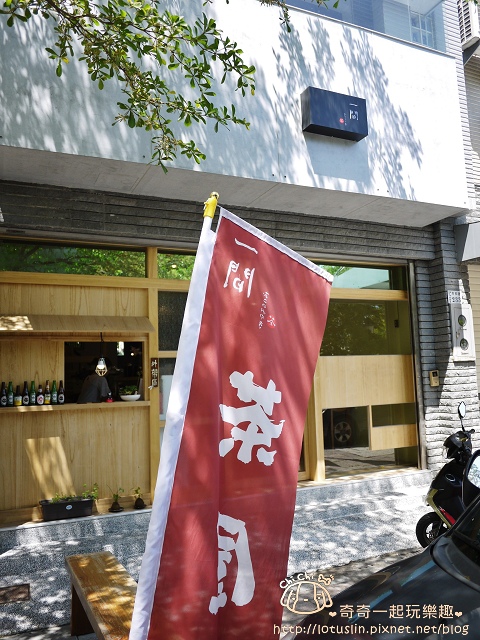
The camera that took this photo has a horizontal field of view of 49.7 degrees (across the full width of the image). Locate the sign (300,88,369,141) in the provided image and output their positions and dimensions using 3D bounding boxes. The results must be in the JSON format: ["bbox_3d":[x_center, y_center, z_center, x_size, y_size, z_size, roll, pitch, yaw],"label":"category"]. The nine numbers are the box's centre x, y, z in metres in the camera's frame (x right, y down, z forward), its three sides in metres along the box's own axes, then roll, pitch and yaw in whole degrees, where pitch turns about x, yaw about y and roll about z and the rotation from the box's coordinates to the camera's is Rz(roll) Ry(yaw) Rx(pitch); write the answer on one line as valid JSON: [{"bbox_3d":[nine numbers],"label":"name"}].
[{"bbox_3d":[0.971,-2.089,5.285,0.672,0.387,0.169,1,-6,-23],"label":"sign"}]

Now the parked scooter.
[{"bbox_3d":[2.222,1.263,4.066,1.750,1.200,0.680,-3,-6,19],"label":"parked scooter"}]

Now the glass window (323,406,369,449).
[{"bbox_3d":[1.238,1.257,5.993,0.628,0.468,0.060,1,-6,-23],"label":"glass window"}]

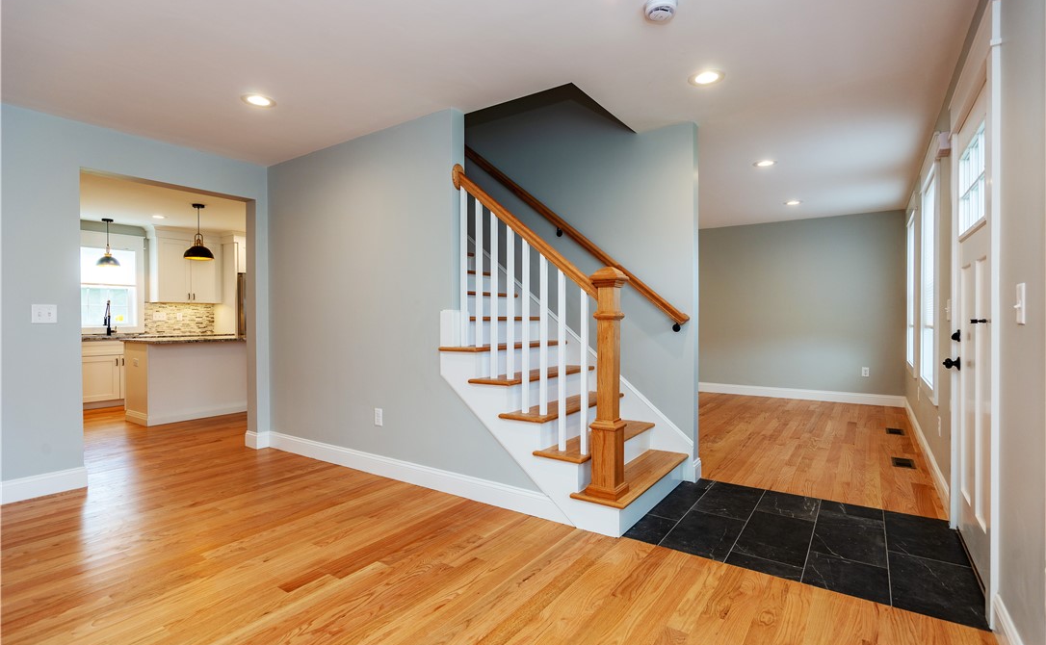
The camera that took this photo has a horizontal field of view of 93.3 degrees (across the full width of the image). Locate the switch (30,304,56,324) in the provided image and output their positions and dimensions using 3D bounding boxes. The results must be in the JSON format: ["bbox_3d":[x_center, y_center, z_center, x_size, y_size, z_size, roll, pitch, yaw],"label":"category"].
[{"bbox_3d":[-3.031,-0.052,3.132,0.013,0.115,0.118,0,1,35],"label":"switch"}]

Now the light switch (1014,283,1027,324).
[{"bbox_3d":[1.454,-0.056,1.448,0.014,0.116,0.072,0,1,35],"label":"light switch"}]

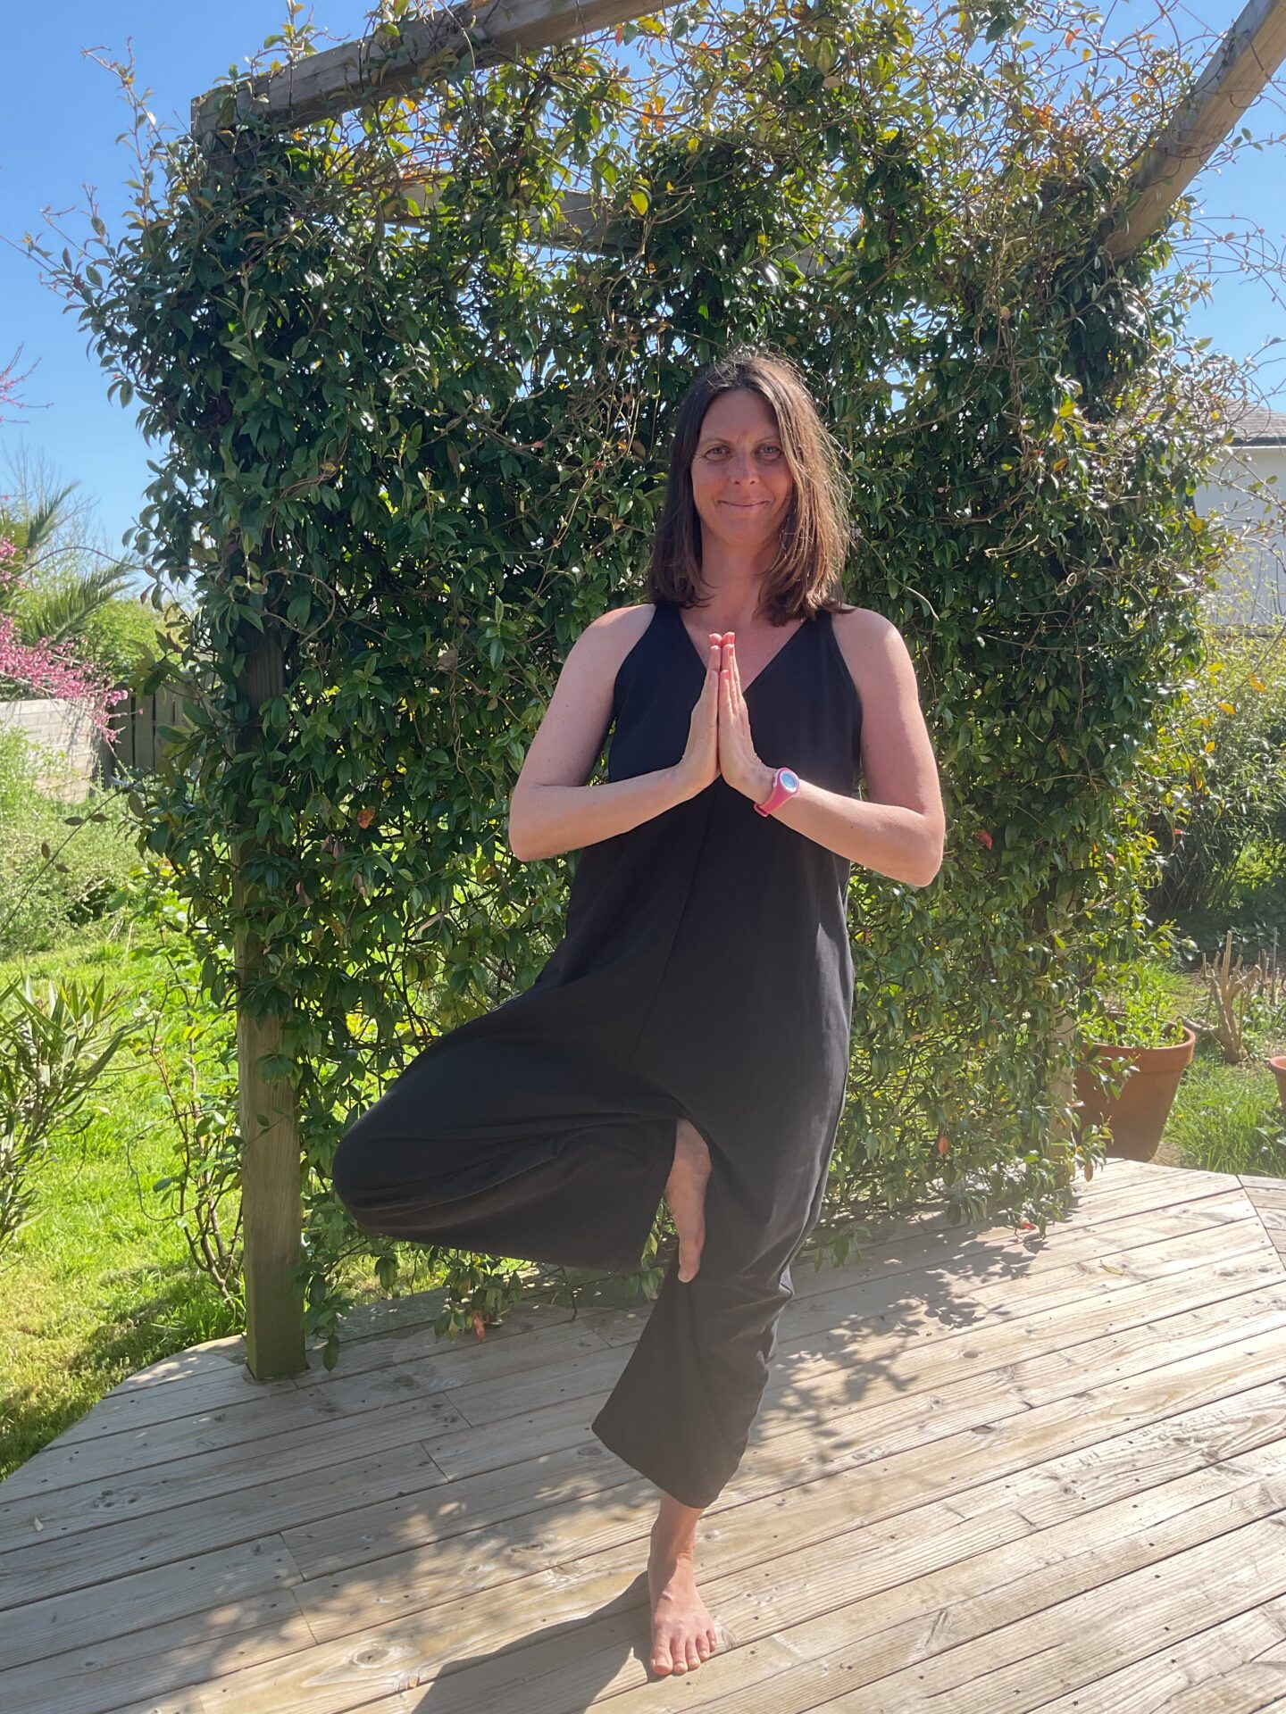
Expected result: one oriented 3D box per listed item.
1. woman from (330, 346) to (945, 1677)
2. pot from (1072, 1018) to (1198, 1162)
[{"bbox_3d":[0.008,0.225,1.835,0.760,1.705,0.440,1,8,3],"label":"woman"},{"bbox_3d":[1.368,0.676,4.117,0.382,0.366,0.382,0,8,0],"label":"pot"}]

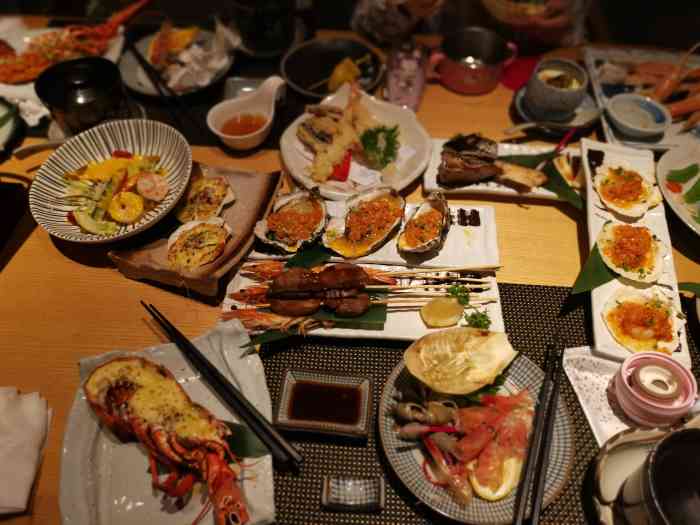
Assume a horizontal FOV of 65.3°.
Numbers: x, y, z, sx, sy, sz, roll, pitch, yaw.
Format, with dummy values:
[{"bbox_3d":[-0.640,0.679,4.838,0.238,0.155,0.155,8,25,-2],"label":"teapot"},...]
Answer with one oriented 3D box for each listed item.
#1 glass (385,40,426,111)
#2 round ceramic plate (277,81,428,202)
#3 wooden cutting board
[{"bbox_3d":[0.079,-0.259,0.788,0.060,0.090,0.060,0,54,0],"label":"glass"},{"bbox_3d":[0.008,-0.144,0.735,0.200,0.040,0.200,0,54,0],"label":"round ceramic plate"},{"bbox_3d":[-0.181,-0.059,0.678,0.140,0.032,0.179,15,55,11],"label":"wooden cutting board"}]

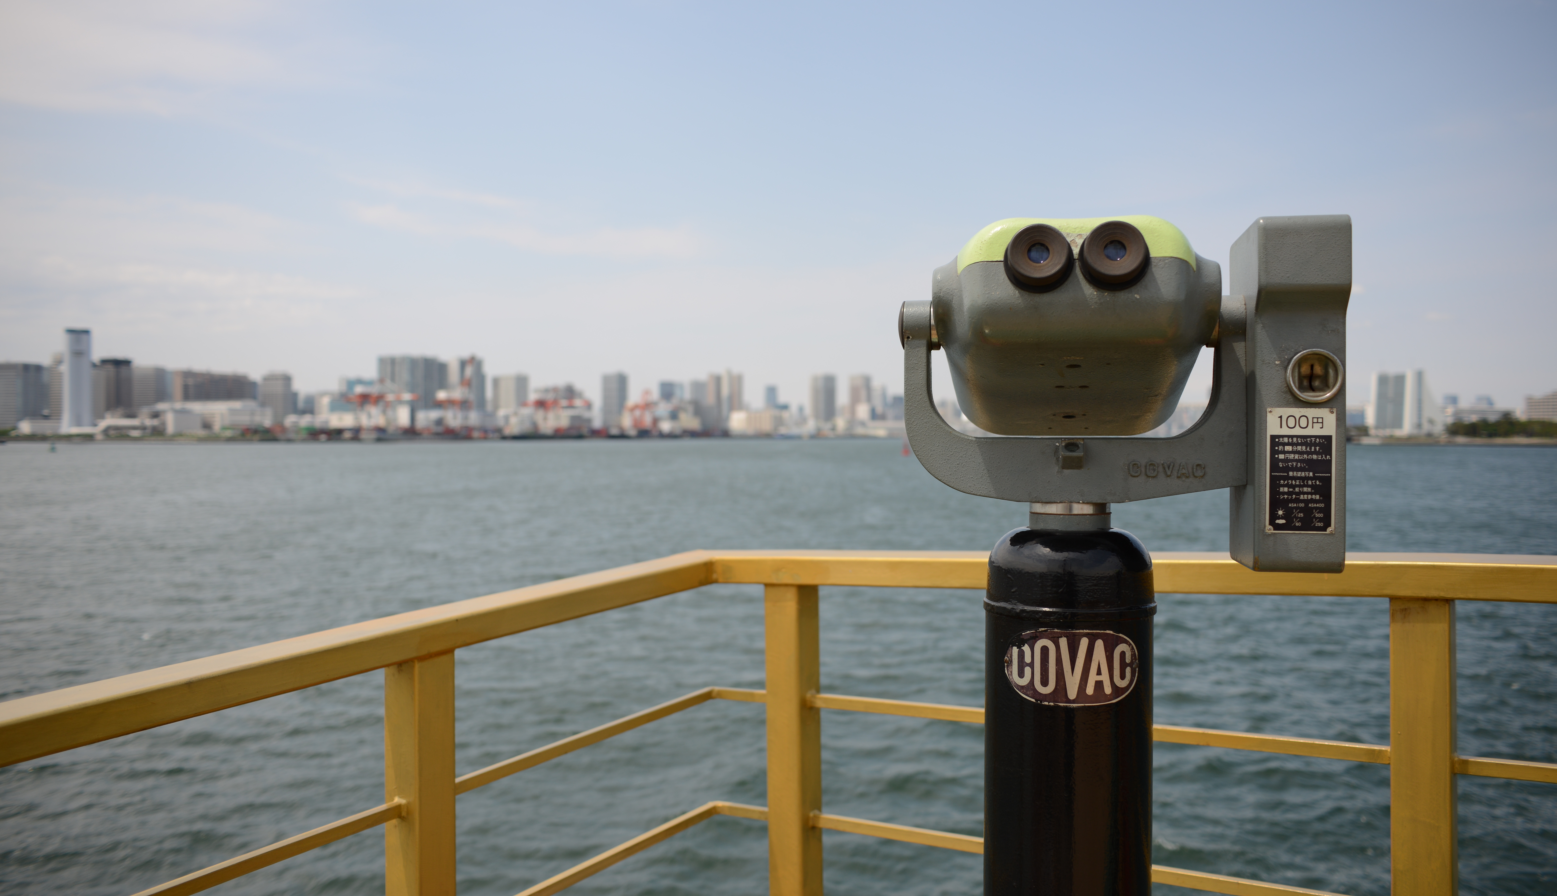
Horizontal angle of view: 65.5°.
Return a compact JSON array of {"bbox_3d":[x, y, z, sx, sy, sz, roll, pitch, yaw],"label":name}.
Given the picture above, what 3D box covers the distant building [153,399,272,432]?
[{"bbox_3d":[-560.795,-30.804,1200.000,106.097,31.319,45.000,0,1,20],"label":"distant building"}]

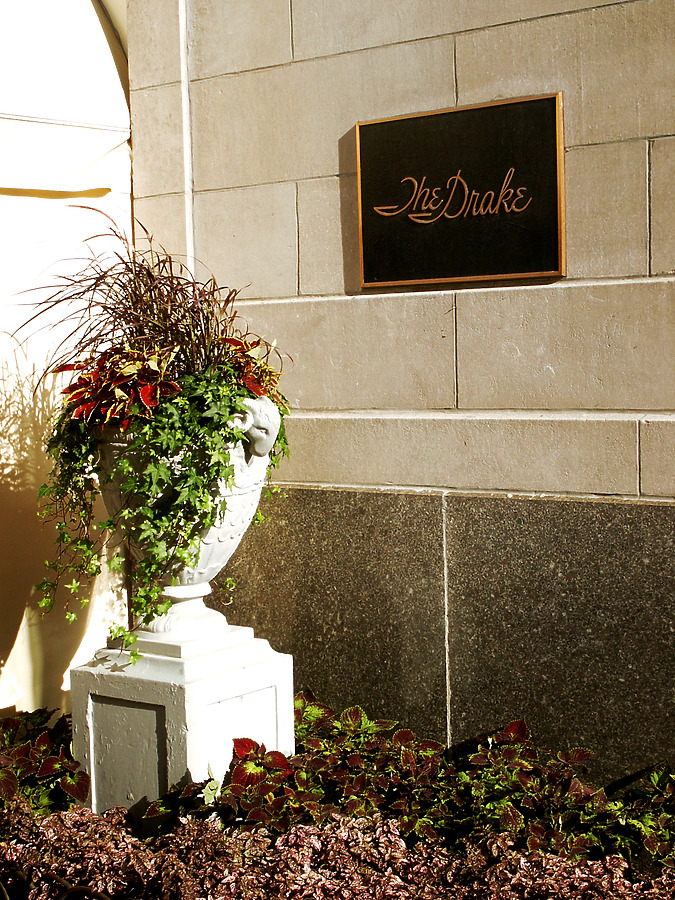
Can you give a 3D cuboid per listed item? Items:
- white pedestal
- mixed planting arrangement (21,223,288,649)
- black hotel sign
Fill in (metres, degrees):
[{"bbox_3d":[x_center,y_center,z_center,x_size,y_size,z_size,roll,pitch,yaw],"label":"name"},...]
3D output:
[{"bbox_3d":[-0.538,0.936,4.872,0.515,0.610,0.515,1,4,37],"label":"white pedestal"},{"bbox_3d":[-0.608,-0.066,4.810,0.720,1.401,0.720,-1,4,0],"label":"mixed planting arrangement"},{"bbox_3d":[0.425,-0.899,4.976,0.810,0.599,0.032,1,4,34],"label":"black hotel sign"}]

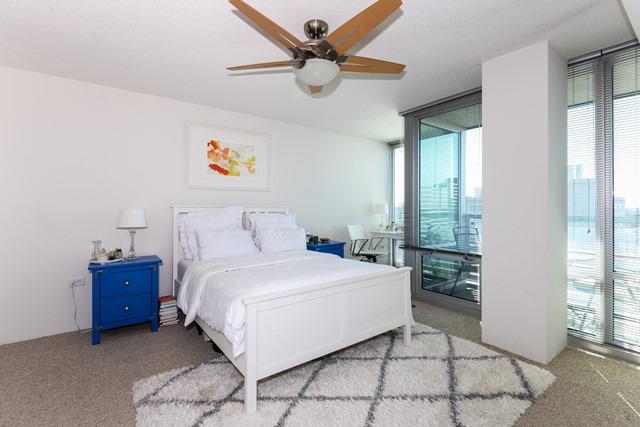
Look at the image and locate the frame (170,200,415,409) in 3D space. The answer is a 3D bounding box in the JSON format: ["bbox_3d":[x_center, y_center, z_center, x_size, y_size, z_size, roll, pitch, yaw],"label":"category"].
[{"bbox_3d":[-0.433,0.529,2.861,1.600,1.200,2.100,0,0,-38],"label":"frame"}]

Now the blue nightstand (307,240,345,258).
[{"bbox_3d":[0.053,0.786,4.171,0.540,0.670,0.380,0,0,-37],"label":"blue nightstand"}]

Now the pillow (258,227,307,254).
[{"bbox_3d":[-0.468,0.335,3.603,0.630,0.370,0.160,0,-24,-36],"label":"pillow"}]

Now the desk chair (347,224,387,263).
[{"bbox_3d":[0.810,0.659,4.620,0.600,0.920,0.580,0,0,36],"label":"desk chair"}]

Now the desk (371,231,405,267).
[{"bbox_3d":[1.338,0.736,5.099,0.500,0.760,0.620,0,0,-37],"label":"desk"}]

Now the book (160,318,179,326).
[{"bbox_3d":[-1.572,1.109,2.940,0.160,0.037,0.220,0,0,-37],"label":"book"}]

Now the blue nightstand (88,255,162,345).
[{"bbox_3d":[-1.834,0.785,2.704,0.549,0.671,0.391,0,1,-36],"label":"blue nightstand"}]

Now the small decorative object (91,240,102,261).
[{"bbox_3d":[-2.104,0.352,2.678,0.090,0.186,0.070,0,1,-36],"label":"small decorative object"}]

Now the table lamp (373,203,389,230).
[{"bbox_3d":[1.043,0.067,4.880,0.275,0.484,0.275,0,0,0],"label":"table lamp"}]

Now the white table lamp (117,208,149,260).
[{"bbox_3d":[-1.848,0.202,2.804,0.265,0.493,0.265,0,1,-36],"label":"white table lamp"}]

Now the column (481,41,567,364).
[{"bbox_3d":[1.730,-0.078,2.408,0.482,2.383,0.454,0,1,-36],"label":"column"}]

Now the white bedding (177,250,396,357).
[{"bbox_3d":[-0.278,0.685,2.659,1.680,0.500,1.450,0,0,-38],"label":"white bedding"}]

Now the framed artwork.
[{"bbox_3d":[-1.091,-0.668,3.553,1.062,0.770,0.035,0,1,-36],"label":"framed artwork"}]

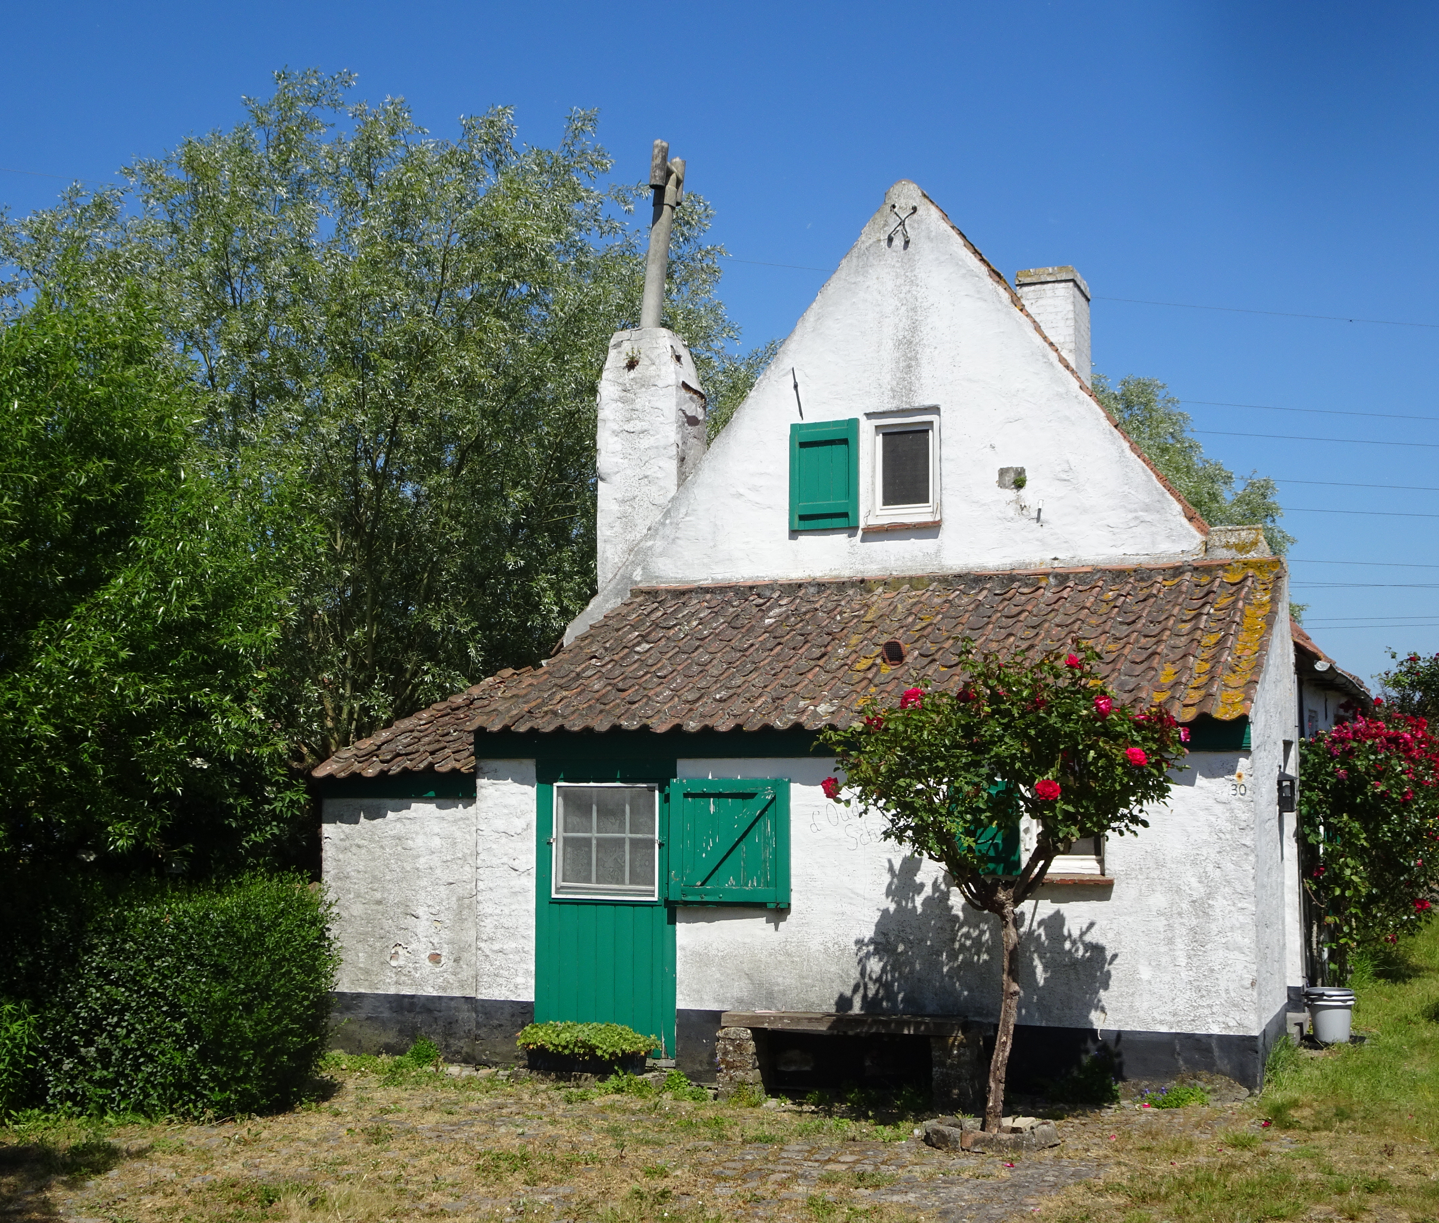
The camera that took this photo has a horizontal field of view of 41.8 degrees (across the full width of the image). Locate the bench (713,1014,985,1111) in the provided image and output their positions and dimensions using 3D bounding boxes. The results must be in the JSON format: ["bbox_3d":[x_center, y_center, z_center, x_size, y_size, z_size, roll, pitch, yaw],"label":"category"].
[{"bbox_3d":[0.765,2.575,10.817,1.490,0.525,0.430,-2,-6,22],"label":"bench"}]

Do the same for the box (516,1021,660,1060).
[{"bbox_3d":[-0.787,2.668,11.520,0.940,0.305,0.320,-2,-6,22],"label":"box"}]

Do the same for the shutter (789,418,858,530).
[{"bbox_3d":[0.723,-0.937,13.048,0.502,0.761,0.060,-2,-6,22],"label":"shutter"}]

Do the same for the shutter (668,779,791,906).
[{"bbox_3d":[0.056,1.394,11.478,0.792,0.750,0.060,-2,-6,22],"label":"shutter"}]

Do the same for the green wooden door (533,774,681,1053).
[{"bbox_3d":[-0.716,1.854,11.813,0.982,1.793,0.090,-2,-6,22],"label":"green wooden door"}]

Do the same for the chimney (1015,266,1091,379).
[{"bbox_3d":[2.858,-2.347,16.085,0.497,1.000,0.660,-2,-6,22],"label":"chimney"}]

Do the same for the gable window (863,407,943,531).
[{"bbox_3d":[1.254,-0.982,12.876,0.523,0.828,0.120,-2,-6,22],"label":"gable window"}]

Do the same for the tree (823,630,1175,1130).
[{"bbox_3d":[1.436,1.384,9.450,1.850,2.450,1.750,-1,-6,8],"label":"tree"}]

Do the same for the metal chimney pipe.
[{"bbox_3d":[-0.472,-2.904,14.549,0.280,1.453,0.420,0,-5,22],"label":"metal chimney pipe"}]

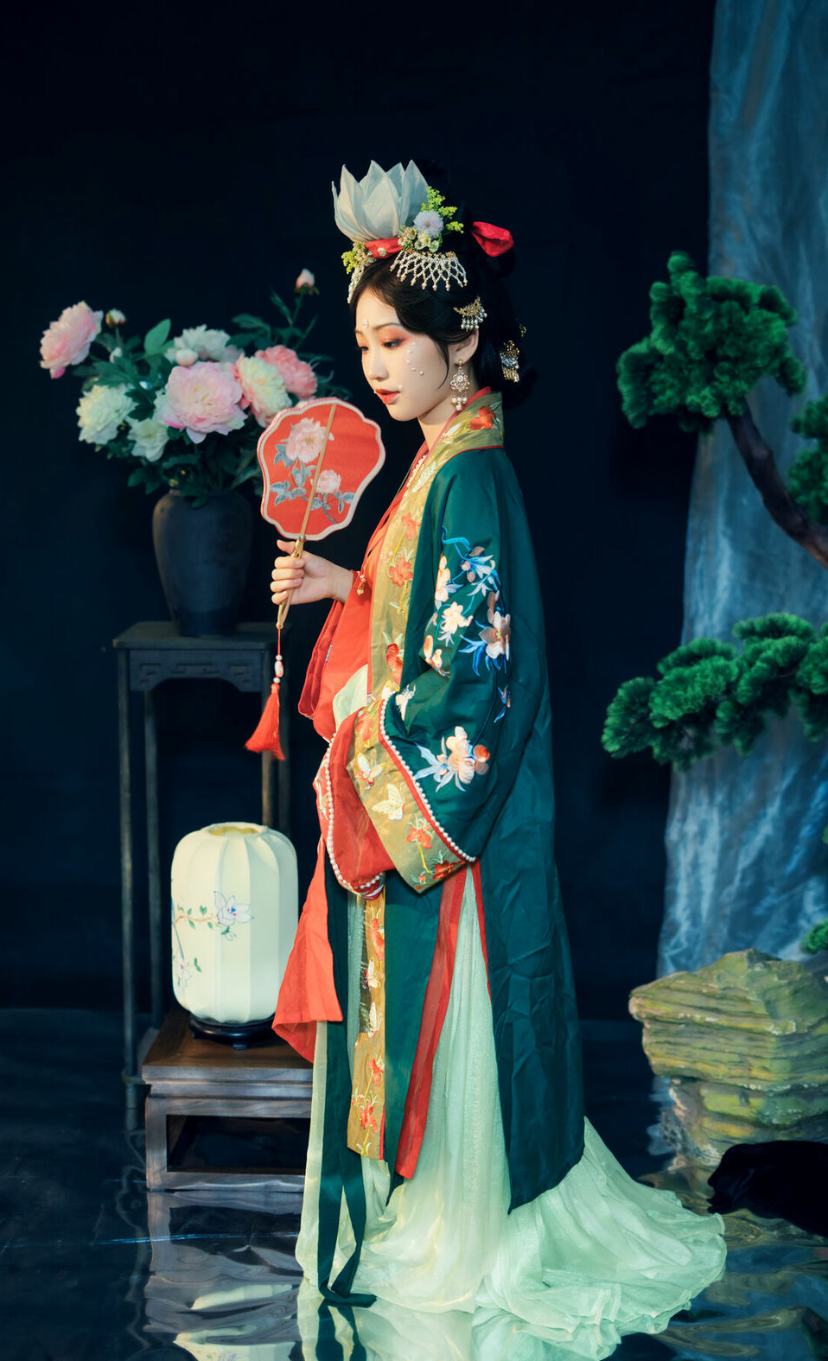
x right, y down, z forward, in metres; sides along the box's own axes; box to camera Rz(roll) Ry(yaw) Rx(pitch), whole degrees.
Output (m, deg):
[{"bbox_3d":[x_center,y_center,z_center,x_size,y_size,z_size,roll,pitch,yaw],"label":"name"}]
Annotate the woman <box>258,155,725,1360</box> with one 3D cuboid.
[{"bbox_3d":[0.167,0.094,2.920,0.747,1.752,0.523,-2,8,-14],"label":"woman"}]

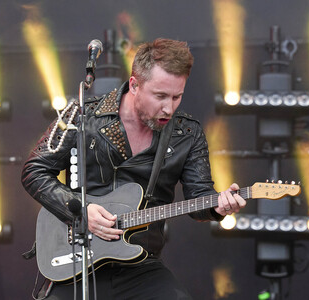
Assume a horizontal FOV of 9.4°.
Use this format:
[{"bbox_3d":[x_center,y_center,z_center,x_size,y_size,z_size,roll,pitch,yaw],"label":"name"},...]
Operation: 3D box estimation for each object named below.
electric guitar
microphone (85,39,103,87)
[{"bbox_3d":[0.043,0.223,6.461,0.980,0.326,0.065,-14,-34,18],"label":"electric guitar"},{"bbox_3d":[-0.203,-0.297,6.220,0.052,0.172,0.052,6,-39,5],"label":"microphone"}]

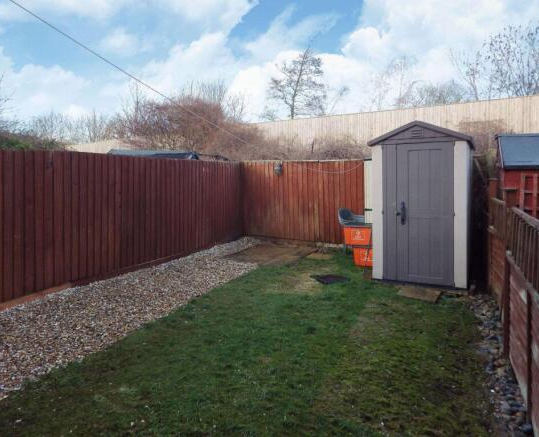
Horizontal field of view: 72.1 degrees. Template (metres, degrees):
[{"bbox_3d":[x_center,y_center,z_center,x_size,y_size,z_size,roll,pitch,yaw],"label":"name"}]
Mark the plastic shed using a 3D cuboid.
[{"bbox_3d":[2.324,-0.246,5.442,1.280,2.050,1.820,3,6,28],"label":"plastic shed"}]

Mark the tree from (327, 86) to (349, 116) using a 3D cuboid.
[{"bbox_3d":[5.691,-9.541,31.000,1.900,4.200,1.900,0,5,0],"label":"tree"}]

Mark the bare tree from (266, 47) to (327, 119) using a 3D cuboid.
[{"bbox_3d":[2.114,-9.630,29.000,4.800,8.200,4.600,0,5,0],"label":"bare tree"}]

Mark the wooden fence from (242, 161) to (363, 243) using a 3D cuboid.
[{"bbox_3d":[0.638,-0.370,7.750,2.650,1.720,0.070,2,5,24],"label":"wooden fence"}]

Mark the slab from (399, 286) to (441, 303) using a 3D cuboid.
[{"bbox_3d":[1.802,0.927,4.422,0.450,0.050,0.500,3,6,33],"label":"slab"}]

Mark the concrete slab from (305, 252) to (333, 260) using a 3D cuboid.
[{"bbox_3d":[0.877,0.687,6.502,0.450,0.050,0.450,2,5,20],"label":"concrete slab"}]

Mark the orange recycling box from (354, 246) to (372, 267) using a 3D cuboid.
[{"bbox_3d":[1.542,0.576,6.007,0.420,0.320,0.470,1,5,7],"label":"orange recycling box"}]

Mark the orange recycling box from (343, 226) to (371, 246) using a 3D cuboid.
[{"bbox_3d":[1.409,0.264,6.007,0.420,0.320,0.470,1,5,7],"label":"orange recycling box"}]

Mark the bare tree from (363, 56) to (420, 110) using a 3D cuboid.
[{"bbox_3d":[11.199,-11.107,34.000,5.200,7.800,5.000,0,5,0],"label":"bare tree"}]

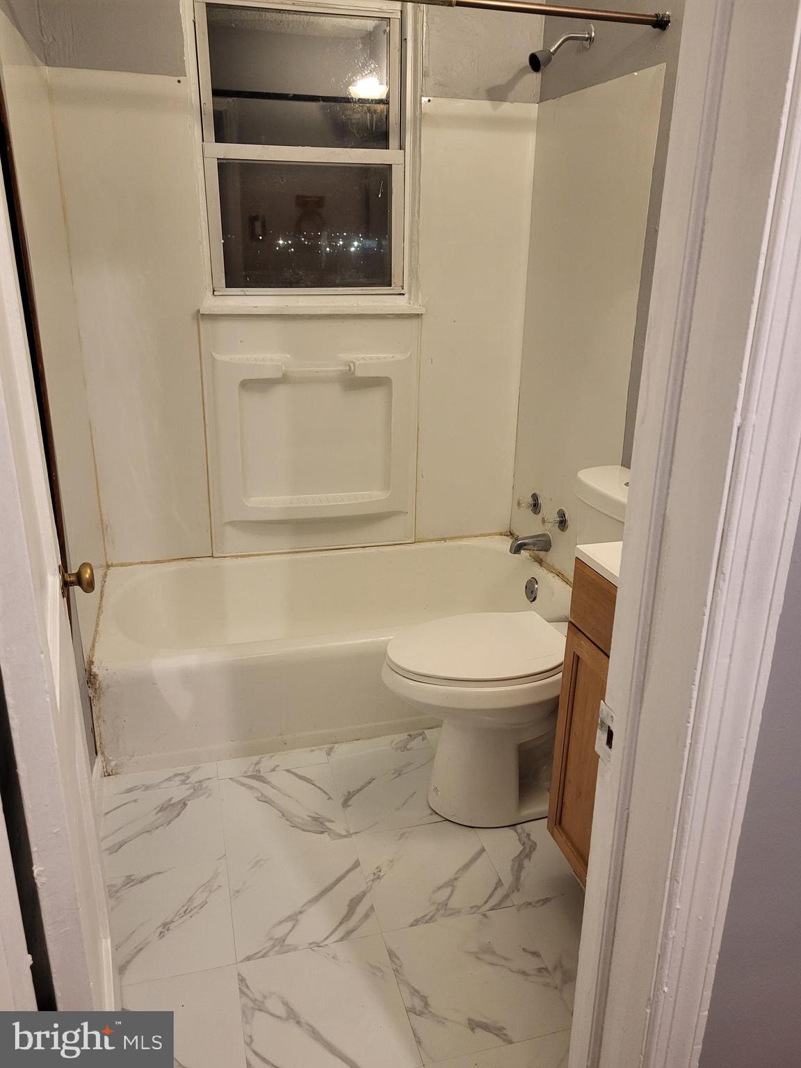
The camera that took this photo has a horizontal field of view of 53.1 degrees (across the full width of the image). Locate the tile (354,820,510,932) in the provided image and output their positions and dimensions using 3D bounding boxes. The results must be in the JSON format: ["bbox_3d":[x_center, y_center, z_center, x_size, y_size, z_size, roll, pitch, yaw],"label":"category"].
[{"bbox_3d":[0.067,0.791,1.891,0.305,0.008,0.305,-5,21,-15],"label":"tile"}]

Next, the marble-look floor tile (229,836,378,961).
[{"bbox_3d":[-0.227,0.815,1.813,0.305,0.008,0.305,-5,21,-15],"label":"marble-look floor tile"}]

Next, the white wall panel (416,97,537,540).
[{"bbox_3d":[0.251,-0.686,2.818,0.397,1.490,0.012,-4,21,-15],"label":"white wall panel"}]

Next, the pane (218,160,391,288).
[{"bbox_3d":[-0.294,-0.987,2.577,0.547,0.374,0.012,-4,21,-15],"label":"pane"}]

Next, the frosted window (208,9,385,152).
[{"bbox_3d":[-0.298,-1.389,2.459,0.553,0.364,0.012,-4,21,-15],"label":"frosted window"}]

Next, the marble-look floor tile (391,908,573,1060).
[{"bbox_3d":[0.149,0.899,1.624,0.306,0.008,0.306,-4,21,-15],"label":"marble-look floor tile"}]

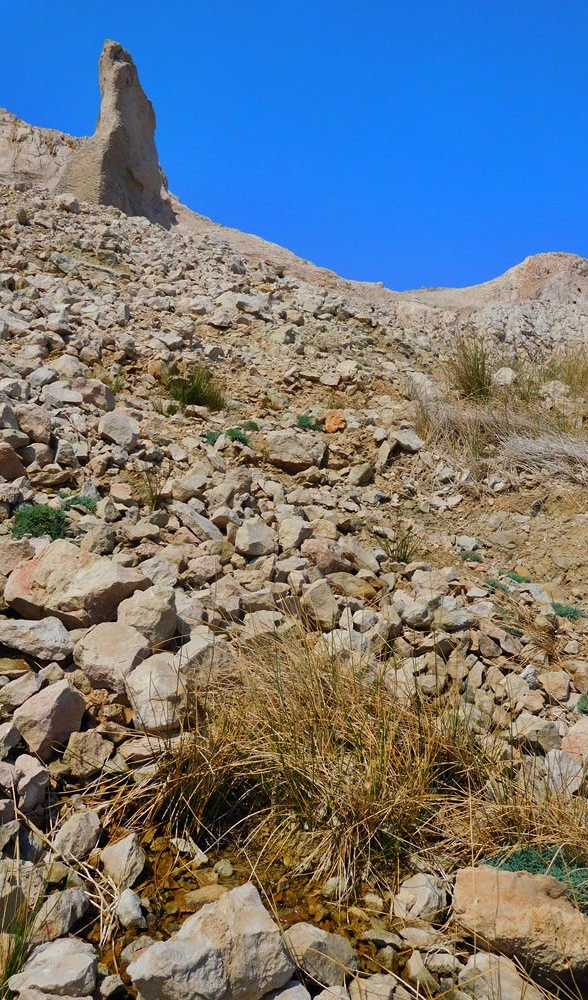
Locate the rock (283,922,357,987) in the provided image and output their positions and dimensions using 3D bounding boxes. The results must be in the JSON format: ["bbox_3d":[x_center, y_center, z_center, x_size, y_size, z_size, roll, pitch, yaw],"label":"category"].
[{"bbox_3d":[0.059,1.008,2.050,0.165,0.125,0.130,0,-5,0],"label":"rock"}]

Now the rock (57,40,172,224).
[{"bbox_3d":[-3.204,-6.560,16.500,2.000,3.250,1.700,0,-5,0],"label":"rock"}]

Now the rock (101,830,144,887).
[{"bbox_3d":[-0.417,0.877,2.250,0.110,0.125,0.100,0,-5,0],"label":"rock"}]

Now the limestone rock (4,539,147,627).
[{"bbox_3d":[-0.827,0.312,3.500,0.520,0.270,0.370,0,-5,0],"label":"limestone rock"}]

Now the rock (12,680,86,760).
[{"bbox_3d":[-0.730,0.656,2.750,0.200,0.210,0.180,0,-5,0],"label":"rock"}]

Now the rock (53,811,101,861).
[{"bbox_3d":[-0.543,0.842,2.320,0.115,0.115,0.100,0,-5,0],"label":"rock"}]

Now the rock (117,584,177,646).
[{"bbox_3d":[-0.523,0.412,3.300,0.200,0.200,0.180,0,-5,0],"label":"rock"}]

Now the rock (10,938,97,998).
[{"bbox_3d":[-0.522,1.012,2.000,0.190,0.105,0.140,0,-5,0],"label":"rock"}]

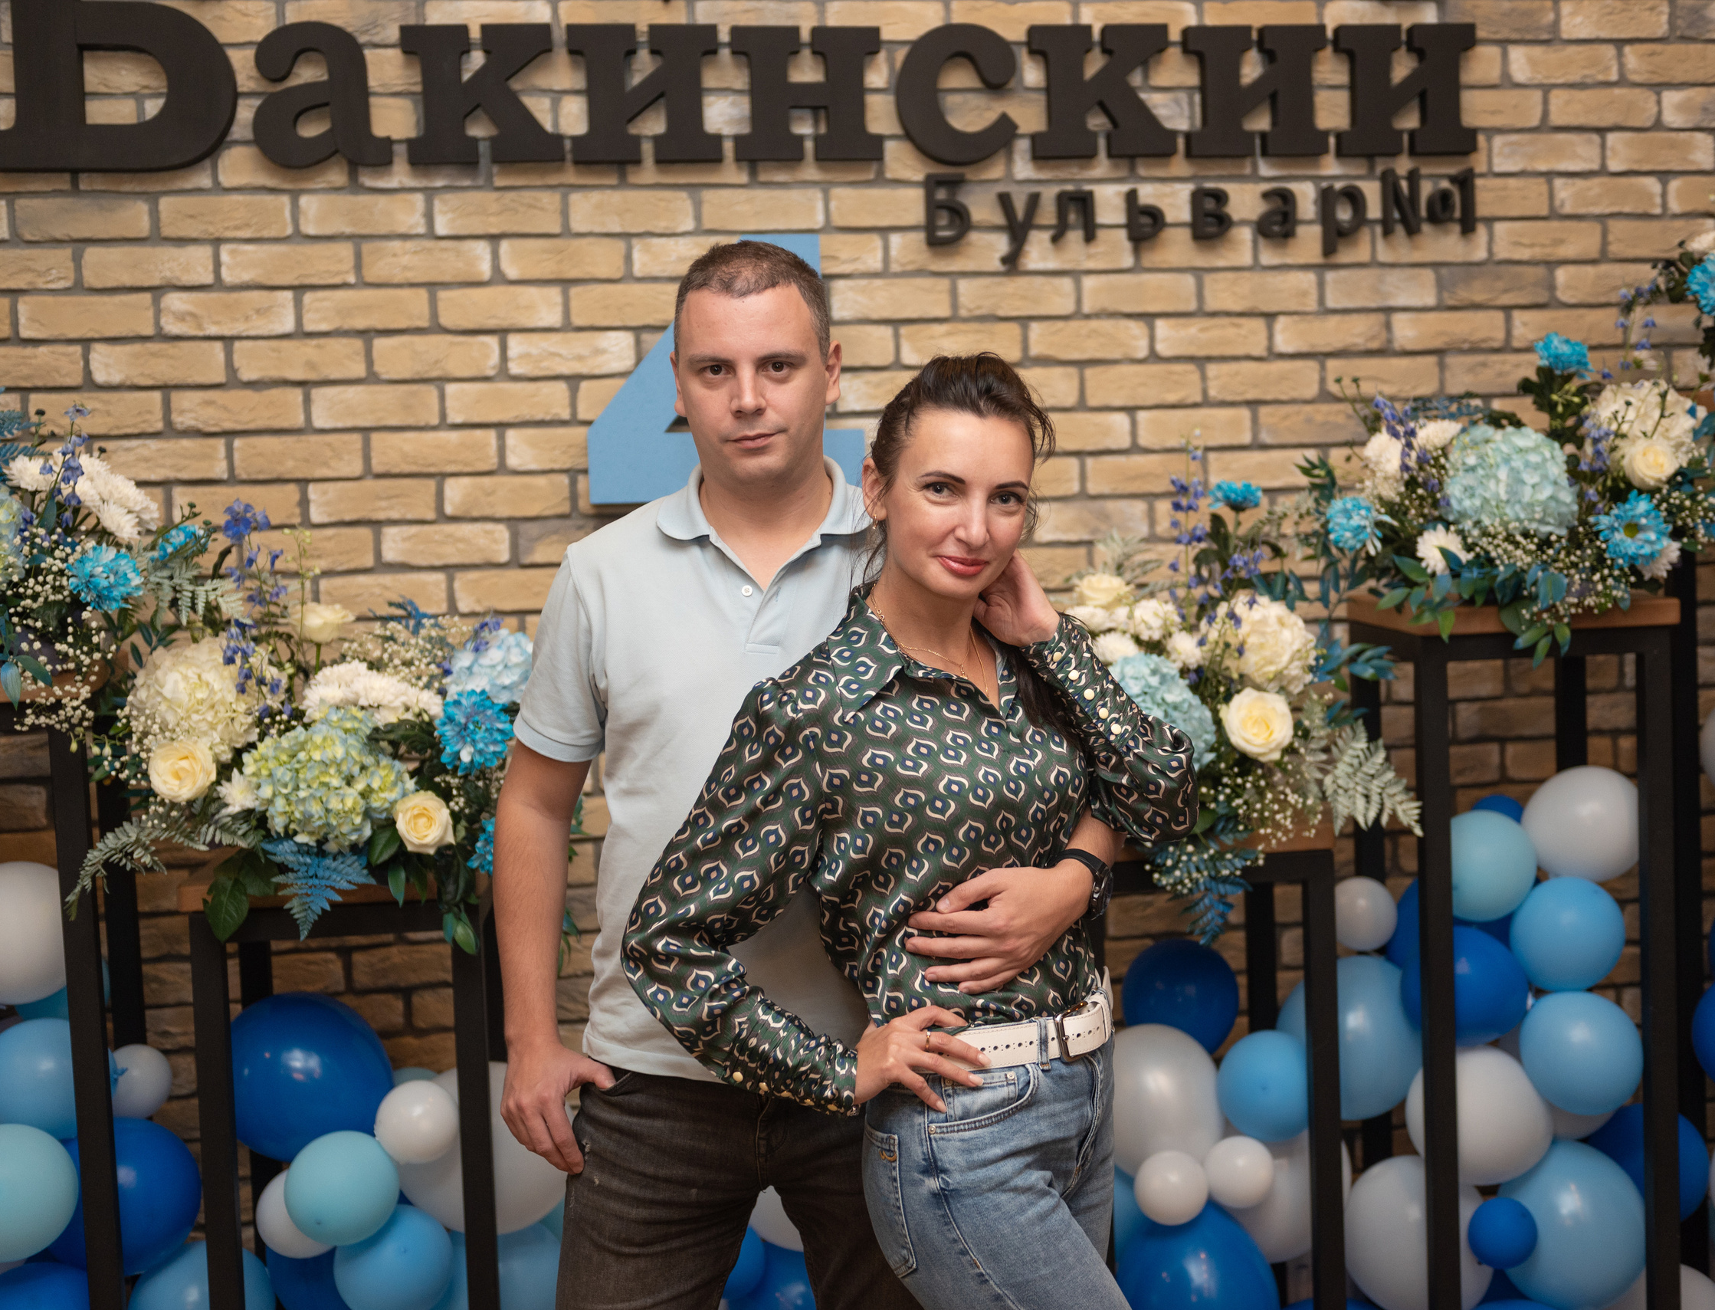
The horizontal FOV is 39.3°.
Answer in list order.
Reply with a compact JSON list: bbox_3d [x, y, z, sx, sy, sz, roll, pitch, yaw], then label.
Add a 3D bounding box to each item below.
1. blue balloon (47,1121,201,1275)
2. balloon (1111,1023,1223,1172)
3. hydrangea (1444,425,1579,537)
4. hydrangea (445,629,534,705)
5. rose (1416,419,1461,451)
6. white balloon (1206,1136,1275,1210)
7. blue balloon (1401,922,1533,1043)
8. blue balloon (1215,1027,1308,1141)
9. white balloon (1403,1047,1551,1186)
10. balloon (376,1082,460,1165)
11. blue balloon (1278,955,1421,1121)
[{"bbox_3d":[-1.000,0.737,3.277,0.211,0.216,0.214,-3,4,-10],"label":"blue balloon"},{"bbox_3d":[0.388,0.588,3.137,0.184,0.216,0.188,-2,4,7],"label":"balloon"},{"bbox_3d":[1.019,-0.273,3.740,0.207,0.174,0.165,-1,3,15],"label":"hydrangea"},{"bbox_3d":[-0.501,0.023,3.385,0.160,0.117,0.150,-3,4,-10],"label":"hydrangea"},{"bbox_3d":[0.919,-0.347,3.788,0.075,0.051,0.070,-1,4,14],"label":"rose"},{"bbox_3d":[0.586,0.794,3.676,0.109,0.114,0.112,-2,4,9],"label":"white balloon"},{"bbox_3d":[0.963,0.524,3.801,0.204,0.192,0.198,-1,4,14],"label":"blue balloon"},{"bbox_3d":[0.634,0.658,3.661,0.175,0.171,0.173,-3,4,-10],"label":"blue balloon"},{"bbox_3d":[0.995,0.741,3.850,0.232,0.224,0.225,-1,3,14],"label":"white balloon"},{"bbox_3d":[-0.620,0.657,3.374,0.121,0.121,0.121,-3,4,-11],"label":"balloon"},{"bbox_3d":[0.780,0.605,3.795,0.230,0.262,0.246,-2,4,11],"label":"blue balloon"}]

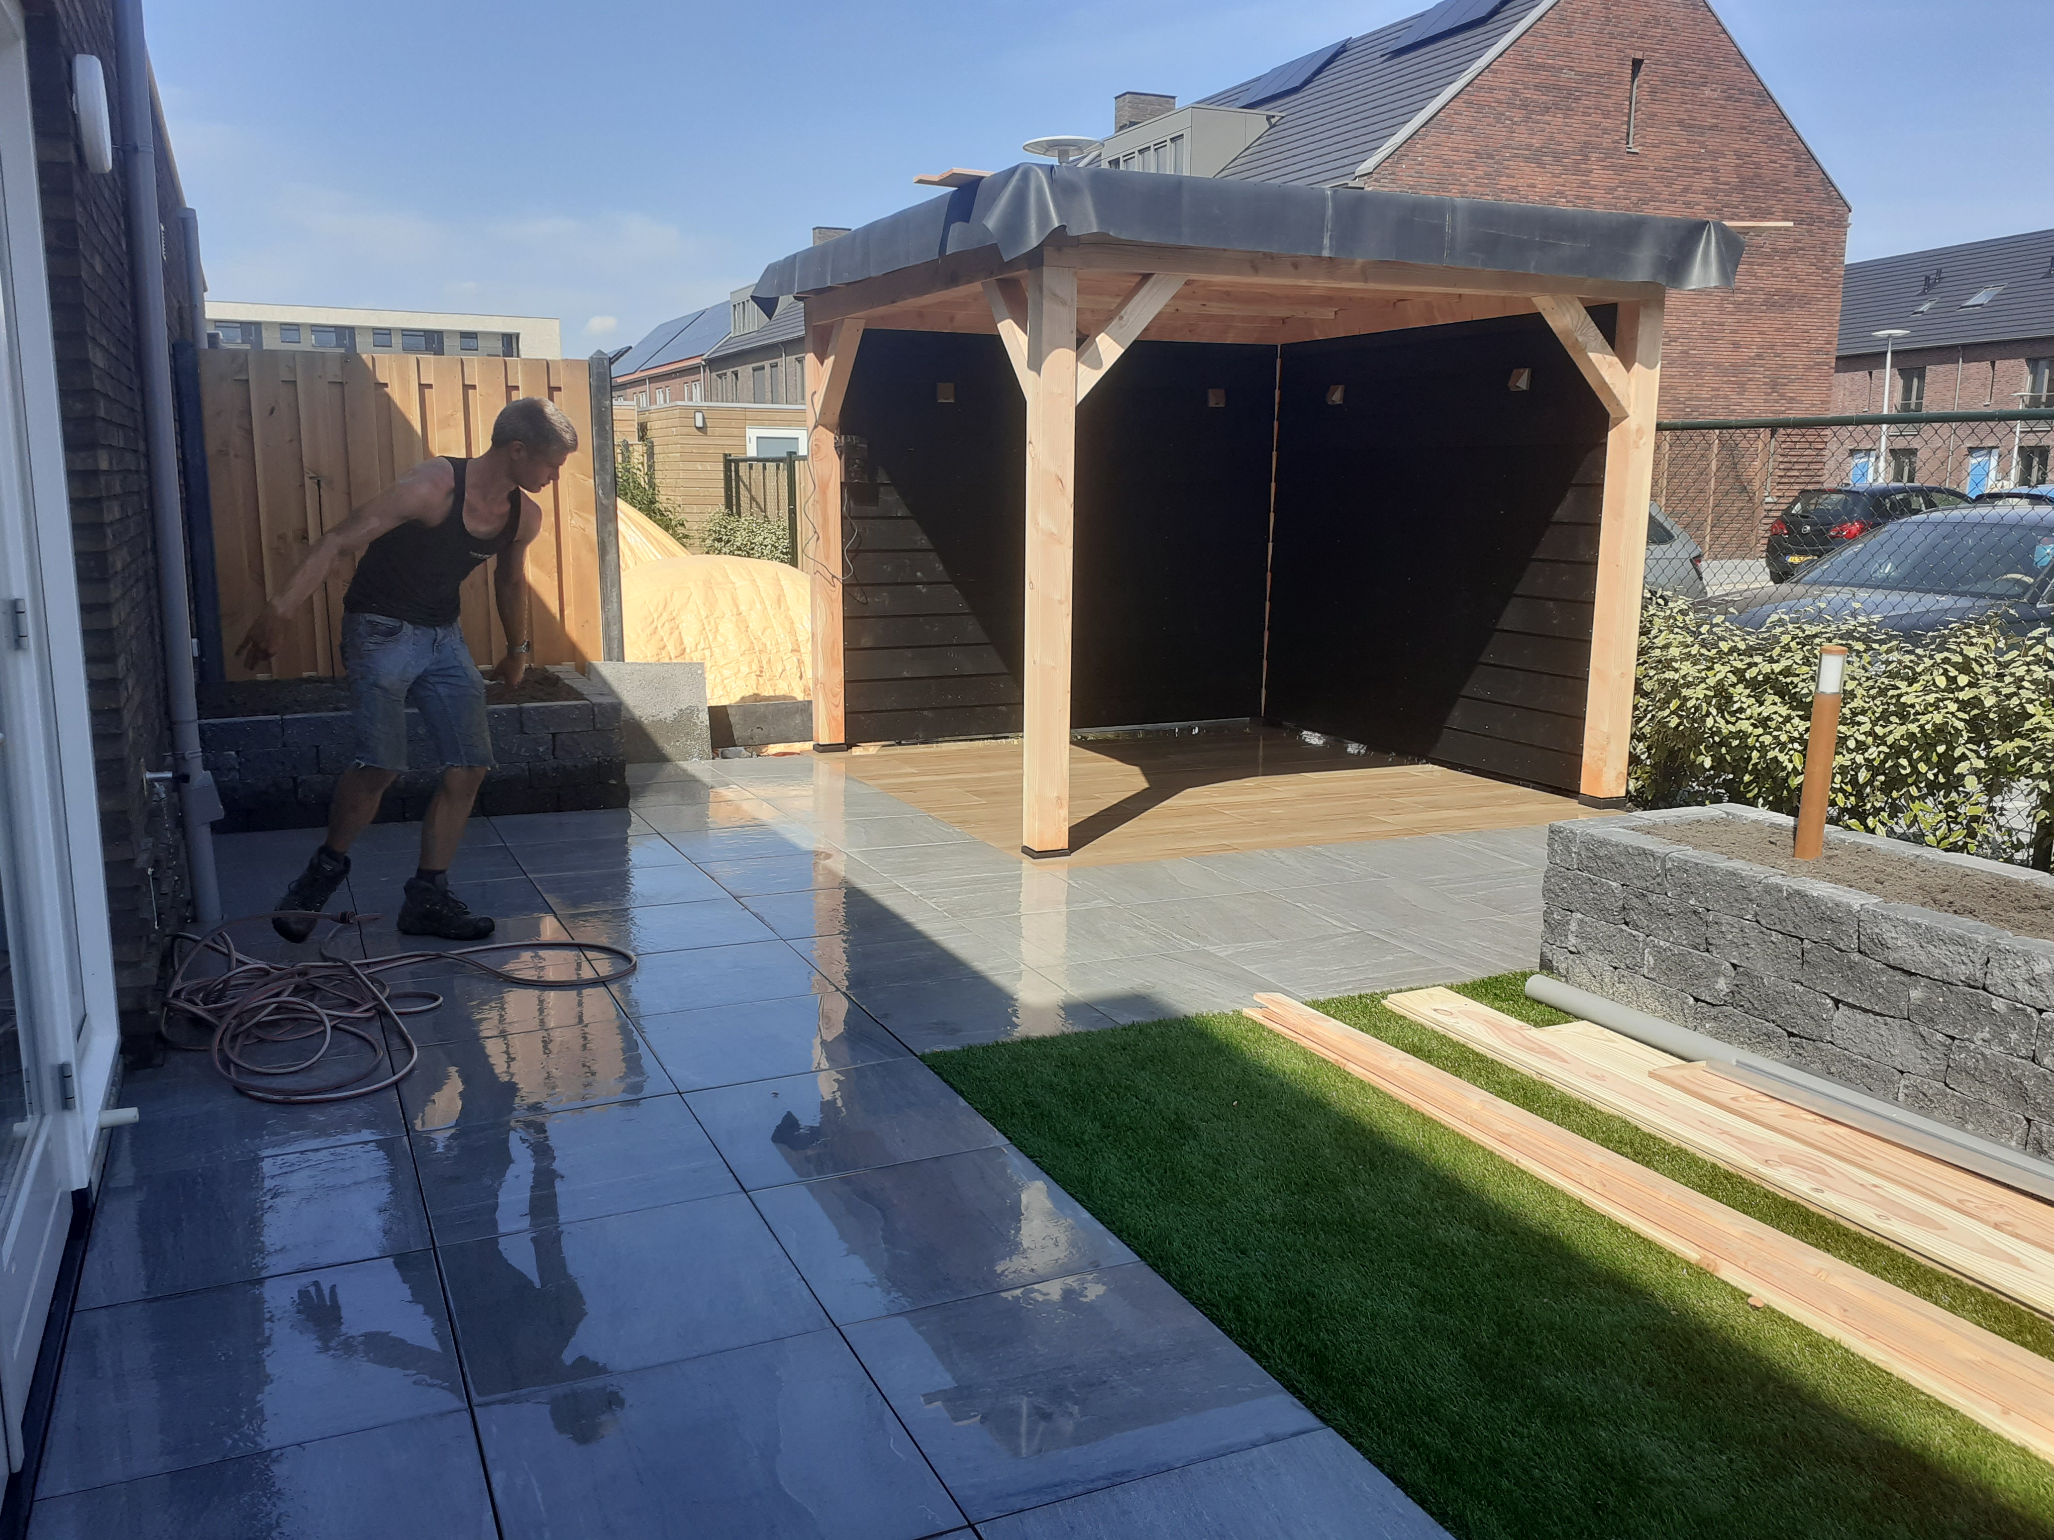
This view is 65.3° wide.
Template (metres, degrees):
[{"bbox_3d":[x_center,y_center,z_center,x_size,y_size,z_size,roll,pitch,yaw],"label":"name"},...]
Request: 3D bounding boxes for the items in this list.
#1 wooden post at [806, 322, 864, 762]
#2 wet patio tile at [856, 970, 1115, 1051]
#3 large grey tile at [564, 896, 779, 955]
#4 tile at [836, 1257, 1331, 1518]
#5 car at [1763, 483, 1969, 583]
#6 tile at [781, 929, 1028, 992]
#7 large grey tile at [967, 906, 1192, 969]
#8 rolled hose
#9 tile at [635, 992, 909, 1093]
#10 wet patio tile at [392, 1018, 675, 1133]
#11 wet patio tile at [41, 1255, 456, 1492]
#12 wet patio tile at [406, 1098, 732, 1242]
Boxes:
[{"bbox_3d":[-1.097,-1.286,8.893,0.146,2.313,0.146,-4,11,-24],"label":"wooden post"},{"bbox_3d":[-0.136,0.693,4.527,0.600,0.030,0.600,-4,11,-25],"label":"wet patio tile"},{"bbox_3d":[-1.200,0.538,5.324,0.600,0.030,0.600,-4,11,-25],"label":"large grey tile"},{"bbox_3d":[0.073,1.006,2.631,0.600,0.030,0.600,-4,11,-25],"label":"tile"},{"bbox_3d":[13.550,-3.620,24.680,4.150,1.480,1.760,-4,11,-24],"label":"car"},{"bbox_3d":[-0.395,0.593,5.039,0.598,0.030,0.598,-4,11,-24],"label":"tile"},{"bbox_3d":[0.148,0.553,5.289,0.600,0.030,0.600,-4,11,-25],"label":"large grey tile"},{"bbox_3d":[-1.760,0.593,4.590,1.300,0.110,1.600,-4,11,-25],"label":"rolled hose"},{"bbox_3d":[-0.689,0.727,4.252,0.598,0.030,0.598,-4,11,-24],"label":"tile"},{"bbox_3d":[-1.236,0.767,4.002,0.598,0.030,0.598,-4,11,-24],"label":"wet patio tile"},{"bbox_3d":[-1.277,0.996,2.676,0.598,0.030,0.598,-4,11,-24],"label":"wet patio tile"},{"bbox_3d":[-0.983,0.861,3.464,0.598,0.030,0.598,-4,11,-24],"label":"wet patio tile"}]

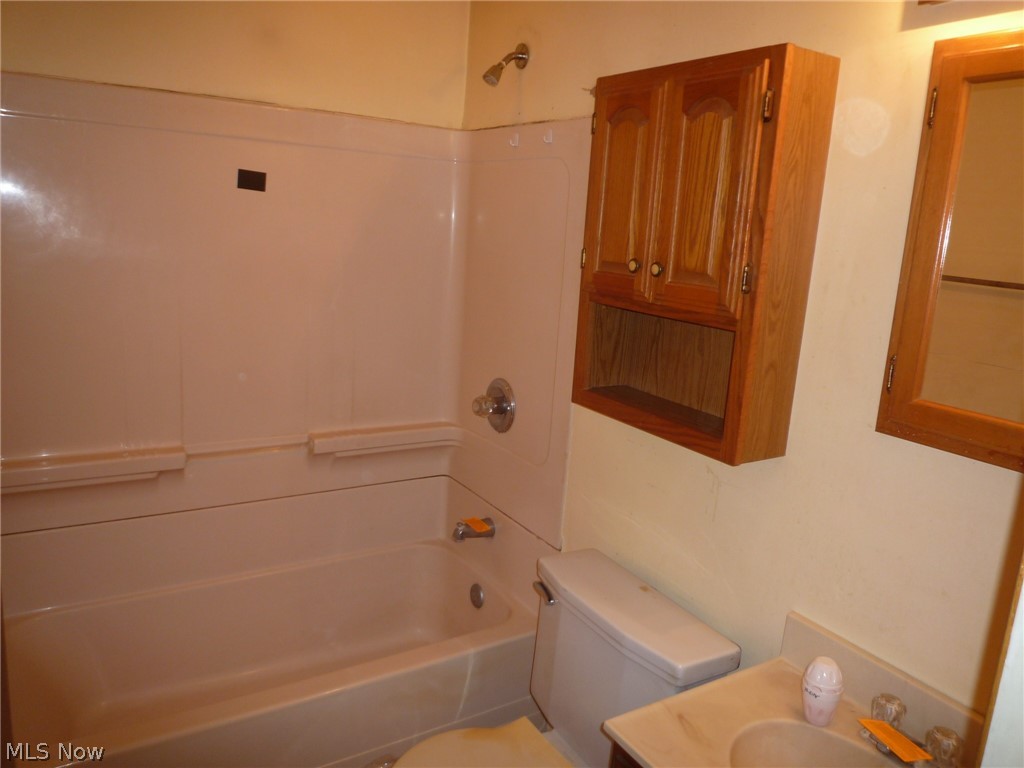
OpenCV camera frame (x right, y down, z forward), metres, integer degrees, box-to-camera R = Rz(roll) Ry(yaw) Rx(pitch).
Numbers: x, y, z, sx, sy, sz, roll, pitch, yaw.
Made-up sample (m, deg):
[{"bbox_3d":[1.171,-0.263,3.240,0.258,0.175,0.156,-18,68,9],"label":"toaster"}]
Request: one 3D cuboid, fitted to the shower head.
[{"bbox_3d":[-0.029,-0.981,2.269,0.138,0.142,0.076,-4,14,-31],"label":"shower head"}]

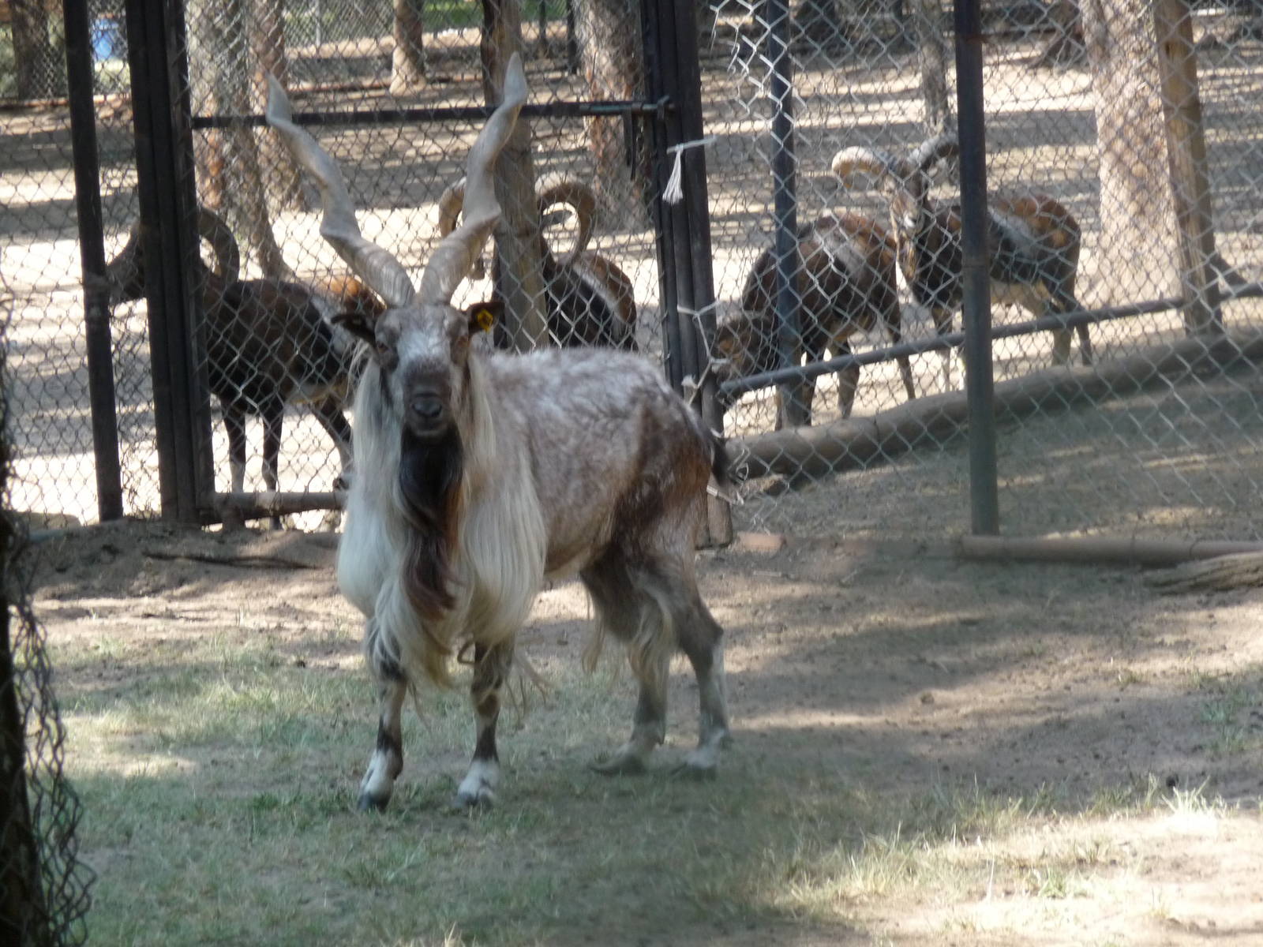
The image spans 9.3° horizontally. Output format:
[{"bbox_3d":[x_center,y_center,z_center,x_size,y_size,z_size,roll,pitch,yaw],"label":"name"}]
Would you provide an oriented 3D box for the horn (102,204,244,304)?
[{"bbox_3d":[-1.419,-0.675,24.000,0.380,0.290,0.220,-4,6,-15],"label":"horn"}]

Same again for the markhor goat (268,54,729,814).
[{"bbox_3d":[-0.263,-0.104,16.800,0.500,1.600,1.120,2,7,42],"label":"markhor goat"}]

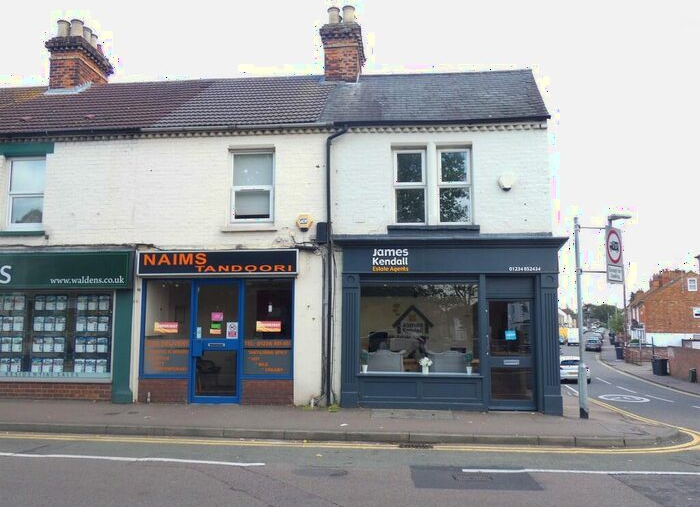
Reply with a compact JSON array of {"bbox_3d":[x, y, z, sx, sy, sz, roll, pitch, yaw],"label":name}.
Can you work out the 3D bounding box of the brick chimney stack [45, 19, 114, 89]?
[{"bbox_3d":[-7.174,-5.044,15.145,0.978,1.951,1.650,0,-6,6],"label":"brick chimney stack"}]

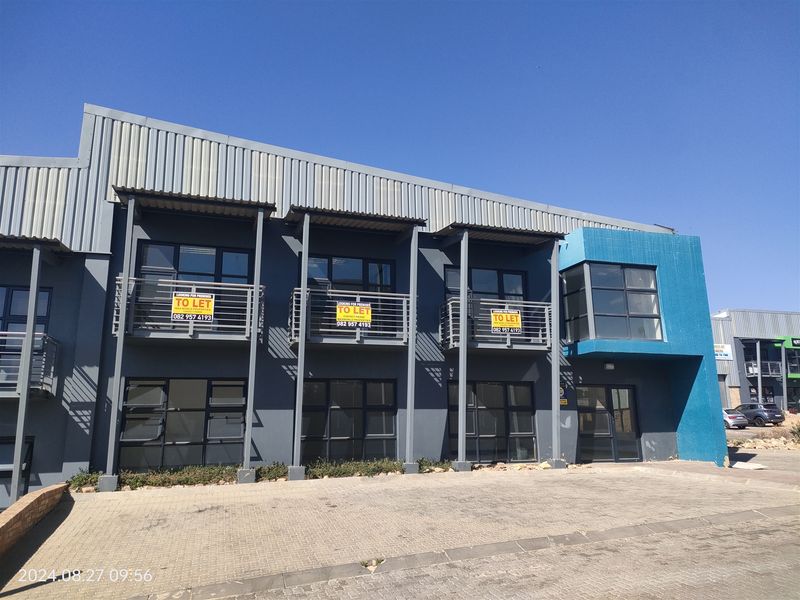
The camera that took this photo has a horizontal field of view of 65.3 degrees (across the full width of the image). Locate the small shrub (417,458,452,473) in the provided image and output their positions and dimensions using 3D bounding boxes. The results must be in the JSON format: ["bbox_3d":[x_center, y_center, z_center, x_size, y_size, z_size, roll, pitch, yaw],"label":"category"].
[{"bbox_3d":[0.823,3.906,14.840,0.920,0.320,0.500,3,-13,-18],"label":"small shrub"}]

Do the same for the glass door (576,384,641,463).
[{"bbox_3d":[5.772,3.392,17.164,1.960,2.100,0.120,3,-13,-18],"label":"glass door"}]

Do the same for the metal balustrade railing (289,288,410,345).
[{"bbox_3d":[-1.045,0.452,13.795,2.714,1.208,0.800,3,-12,-19],"label":"metal balustrade railing"}]

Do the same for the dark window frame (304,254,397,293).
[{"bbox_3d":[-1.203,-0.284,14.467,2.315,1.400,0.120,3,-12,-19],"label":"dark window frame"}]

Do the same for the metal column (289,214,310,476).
[{"bbox_3d":[-2.032,0.895,12.923,0.320,5.512,0.320,4,-9,-19],"label":"metal column"}]

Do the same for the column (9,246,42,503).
[{"bbox_3d":[-6.686,1.498,11.113,0.280,4.956,0.280,3,-9,-19],"label":"column"}]

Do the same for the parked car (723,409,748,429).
[{"bbox_3d":[21.695,8.215,43.226,1.800,1.430,4.400,3,-13,-15],"label":"parked car"}]

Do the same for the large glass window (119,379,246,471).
[{"bbox_3d":[-4.735,2.762,13.806,2.610,2.080,0.120,3,-13,-18],"label":"large glass window"}]

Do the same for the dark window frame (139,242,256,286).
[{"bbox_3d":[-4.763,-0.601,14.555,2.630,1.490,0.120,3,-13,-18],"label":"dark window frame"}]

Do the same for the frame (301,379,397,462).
[{"bbox_3d":[-1.230,2.934,14.935,2.490,2.130,0.120,3,-13,-18],"label":"frame"}]

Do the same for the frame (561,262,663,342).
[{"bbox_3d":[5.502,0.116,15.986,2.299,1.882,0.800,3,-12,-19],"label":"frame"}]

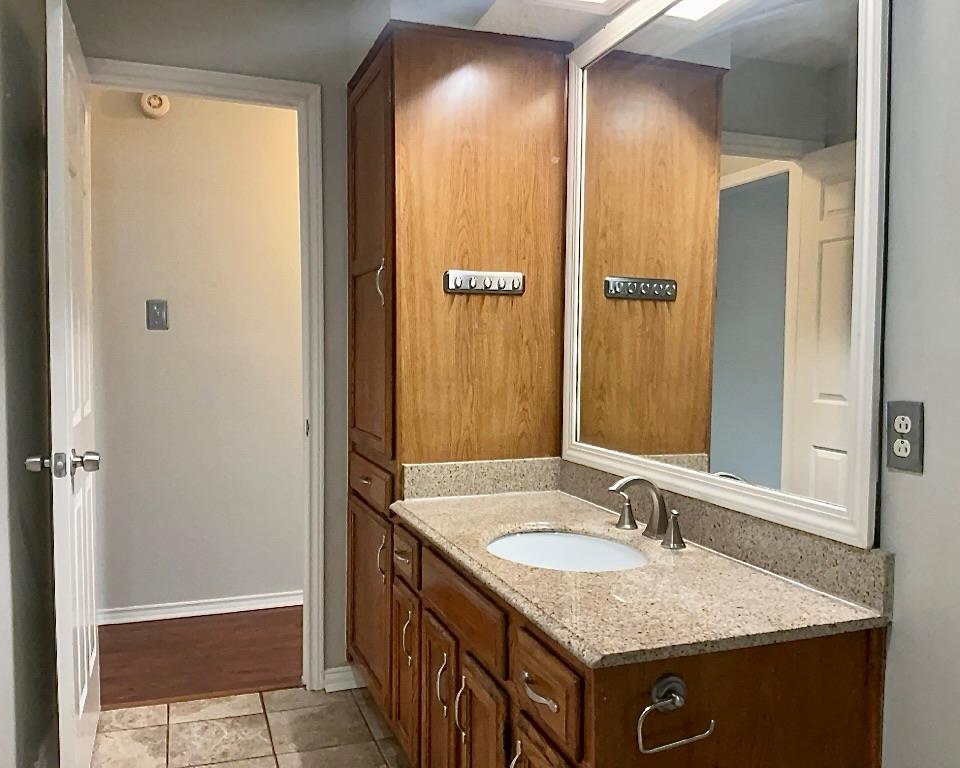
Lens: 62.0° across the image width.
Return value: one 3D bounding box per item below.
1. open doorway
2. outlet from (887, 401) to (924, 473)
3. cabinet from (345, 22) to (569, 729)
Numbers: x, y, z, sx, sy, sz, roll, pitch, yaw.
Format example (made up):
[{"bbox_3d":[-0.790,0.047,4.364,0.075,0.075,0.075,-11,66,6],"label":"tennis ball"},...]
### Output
[{"bbox_3d":[-0.957,0.036,2.724,0.817,2.134,0.130,-1,3,-21],"label":"open doorway"},{"bbox_3d":[0.694,0.085,1.307,0.009,0.114,0.070,-1,3,-21],"label":"outlet"},{"bbox_3d":[-0.099,0.041,2.654,0.544,2.139,0.637,-1,3,-21],"label":"cabinet"}]

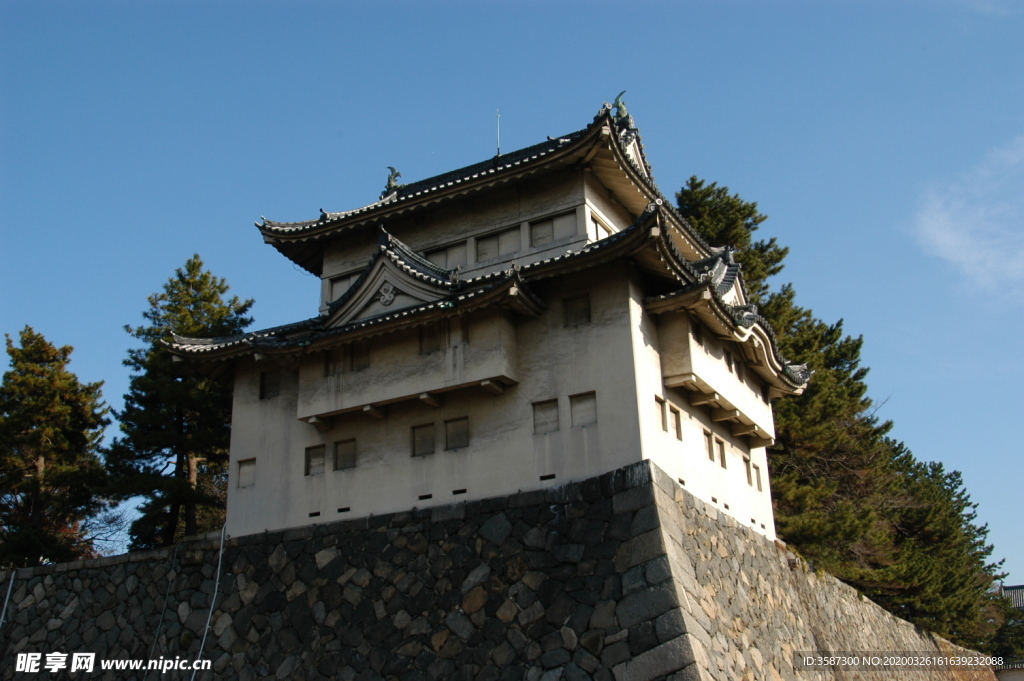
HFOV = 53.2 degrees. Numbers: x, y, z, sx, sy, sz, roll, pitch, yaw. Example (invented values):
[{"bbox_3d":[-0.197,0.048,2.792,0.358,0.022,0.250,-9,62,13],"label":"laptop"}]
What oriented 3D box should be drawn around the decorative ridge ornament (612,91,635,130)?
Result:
[{"bbox_3d":[3.912,-8.143,36.365,0.750,1.500,0.450,-13,-24,26],"label":"decorative ridge ornament"}]

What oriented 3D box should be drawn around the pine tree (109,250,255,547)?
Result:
[{"bbox_3d":[-13.736,3.061,42.629,6.800,14.400,6.800,5,-22,-17],"label":"pine tree"}]

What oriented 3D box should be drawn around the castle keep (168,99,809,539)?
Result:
[{"bbox_3d":[-0.041,-0.561,35.803,17.150,15.000,15.300,-13,-24,26],"label":"castle keep"}]

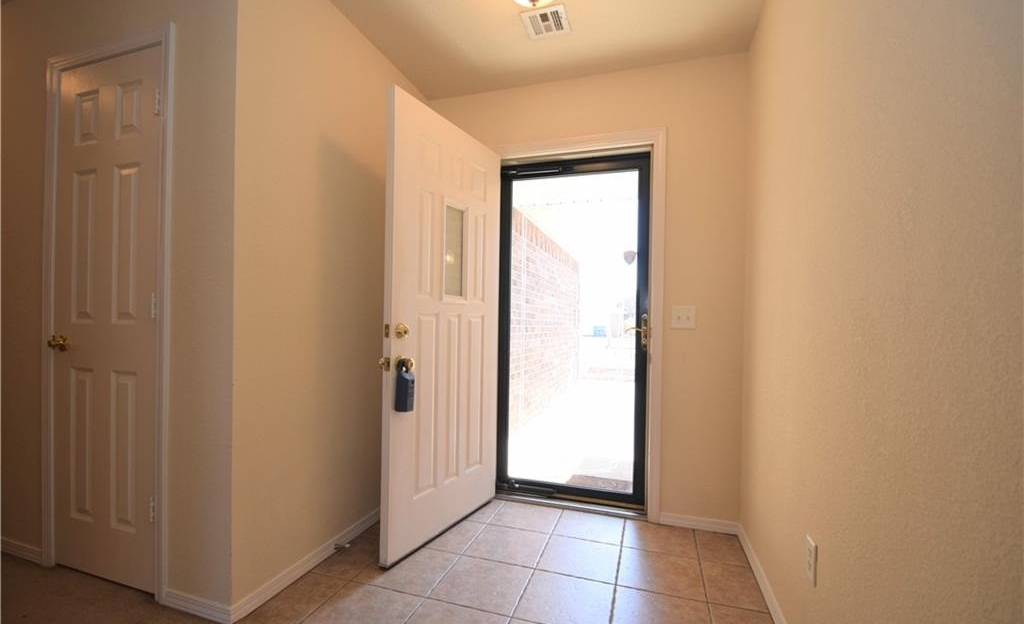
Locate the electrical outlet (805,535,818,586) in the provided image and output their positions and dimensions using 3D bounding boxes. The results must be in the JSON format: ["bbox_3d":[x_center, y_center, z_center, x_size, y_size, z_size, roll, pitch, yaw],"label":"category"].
[{"bbox_3d":[0.857,0.713,1.220,0.008,0.114,0.070,0,-1,18],"label":"electrical outlet"}]

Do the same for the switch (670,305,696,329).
[{"bbox_3d":[0.912,0.030,2.262,0.116,0.114,0.008,0,-1,18],"label":"switch"}]

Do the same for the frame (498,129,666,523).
[{"bbox_3d":[0.327,0.064,2.502,1.060,2.112,0.130,0,-1,18],"label":"frame"}]

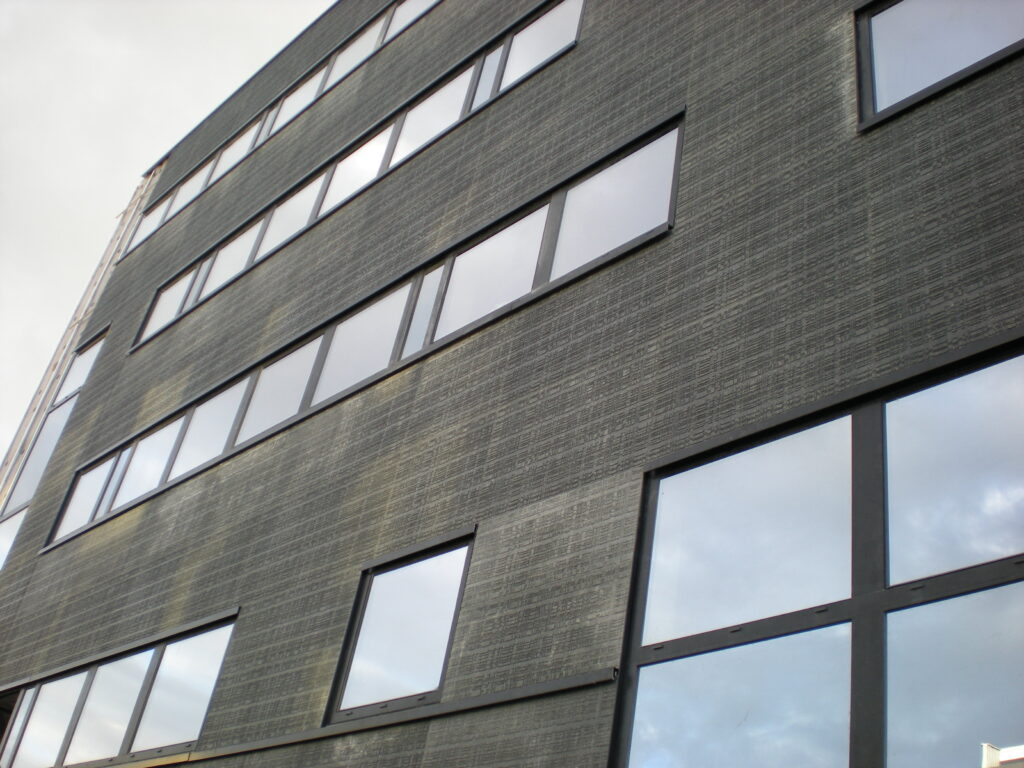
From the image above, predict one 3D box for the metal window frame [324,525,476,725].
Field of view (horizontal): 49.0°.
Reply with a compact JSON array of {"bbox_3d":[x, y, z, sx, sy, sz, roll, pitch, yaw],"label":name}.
[{"bbox_3d":[-0.836,1.807,8.392,0.150,1.339,1.332,36,-41,-31],"label":"metal window frame"}]

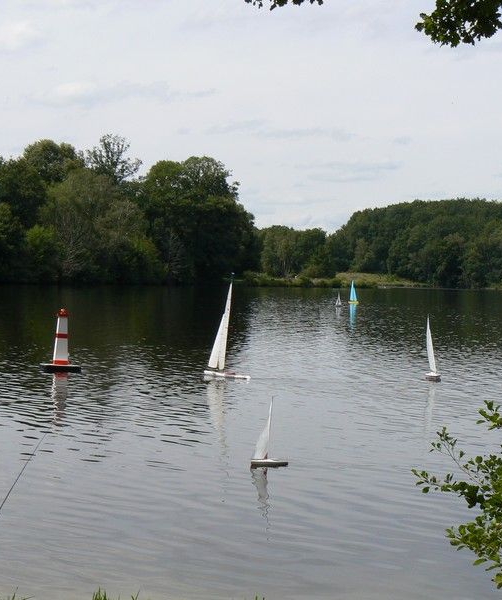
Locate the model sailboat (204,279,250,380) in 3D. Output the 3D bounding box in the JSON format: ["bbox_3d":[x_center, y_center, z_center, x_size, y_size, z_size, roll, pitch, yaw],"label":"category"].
[{"bbox_3d":[-0.436,0.519,26.542,1.180,1.950,0.280,2,1,44],"label":"model sailboat"}]

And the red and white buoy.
[{"bbox_3d":[-3.764,0.785,27.170,0.740,1.250,0.700,1,1,-14],"label":"red and white buoy"}]

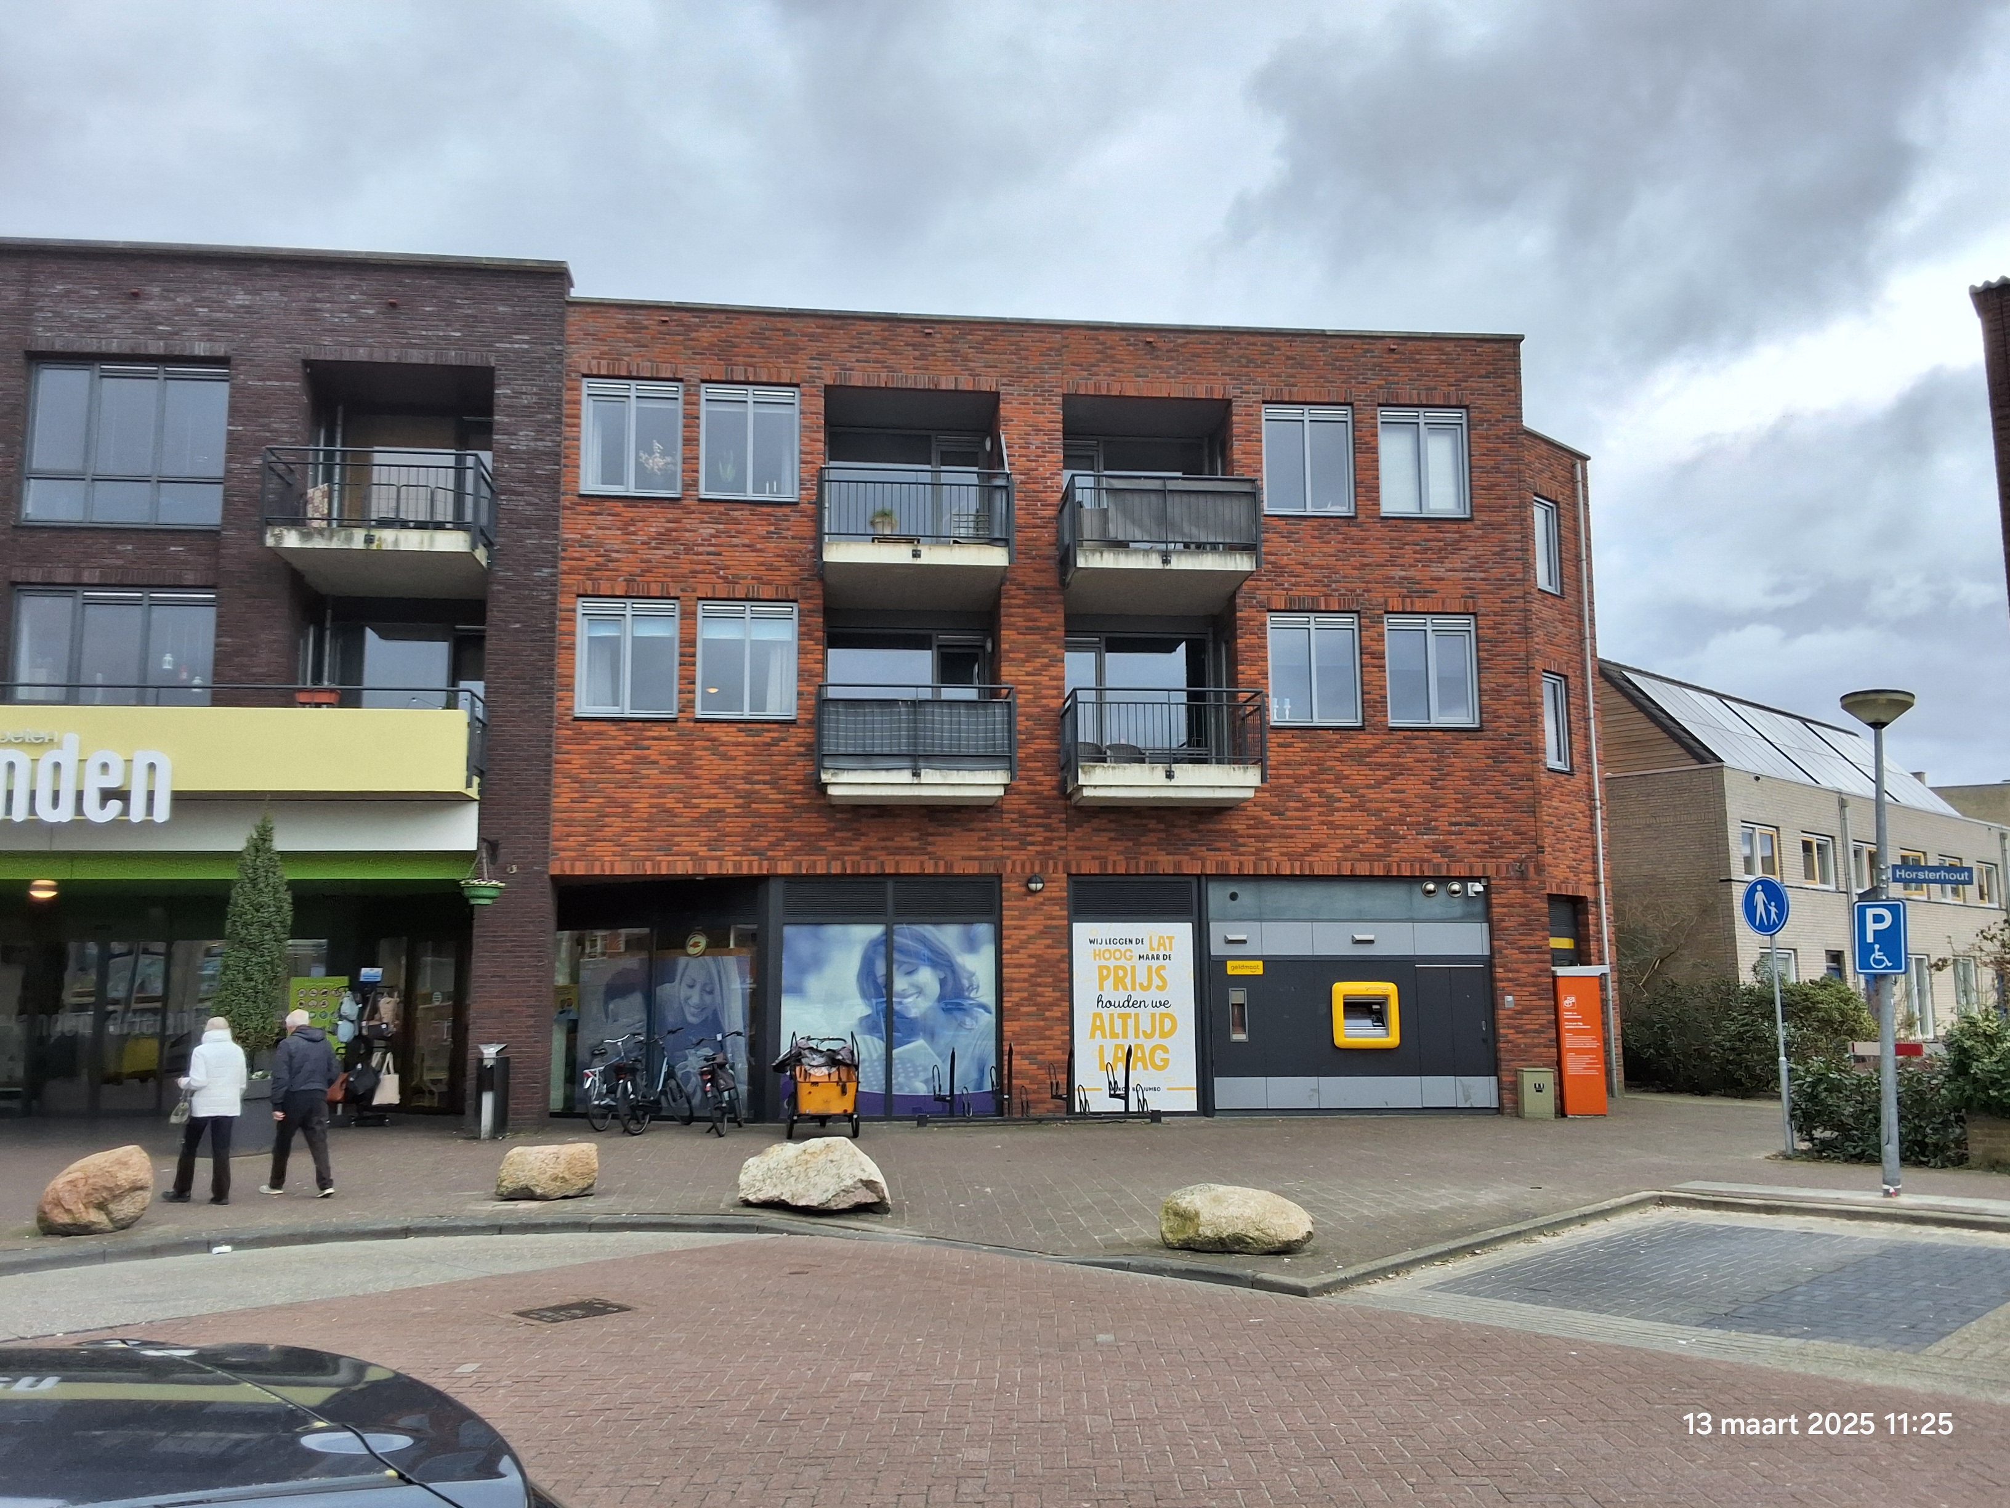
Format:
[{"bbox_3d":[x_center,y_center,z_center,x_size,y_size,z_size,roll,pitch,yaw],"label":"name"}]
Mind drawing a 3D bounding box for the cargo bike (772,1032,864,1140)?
[{"bbox_3d":[-2.243,3.999,19.867,0.960,1.220,2.100,1,-8,-6],"label":"cargo bike"}]

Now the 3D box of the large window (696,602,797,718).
[{"bbox_3d":[-3.418,-1.216,21.544,1.340,1.570,0.150,1,-8,-6],"label":"large window"}]

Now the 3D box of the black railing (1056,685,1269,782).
[{"bbox_3d":[2.084,-0.170,21.559,2.524,1.227,1.100,1,-6,-6],"label":"black railing"}]

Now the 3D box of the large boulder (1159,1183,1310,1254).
[{"bbox_3d":[1.627,3.200,11.345,1.050,0.450,0.660,1,-8,-6],"label":"large boulder"}]

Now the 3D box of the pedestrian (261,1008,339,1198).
[{"bbox_3d":[-6.673,3.287,15.404,0.580,1.735,0.530,-4,-7,32],"label":"pedestrian"}]

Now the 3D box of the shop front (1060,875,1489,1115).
[{"bbox_3d":[3.720,3.223,21.766,5.880,3.200,0.300,1,-8,-6],"label":"shop front"}]

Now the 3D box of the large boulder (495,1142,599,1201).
[{"bbox_3d":[-4.181,3.815,14.850,0.890,0.450,0.650,1,-8,-6],"label":"large boulder"}]

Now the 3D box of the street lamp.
[{"bbox_3d":[7.465,1.560,13.789,0.620,4.290,0.620,3,-8,-6],"label":"street lamp"}]

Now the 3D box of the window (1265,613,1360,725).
[{"bbox_3d":[4.246,-1.147,22.352,1.307,1.596,0.150,1,-8,-6],"label":"window"}]

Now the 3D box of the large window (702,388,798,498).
[{"bbox_3d":[-3.428,-4.172,21.875,1.312,1.645,0.150,1,-8,-6],"label":"large window"}]

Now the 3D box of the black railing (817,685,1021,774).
[{"bbox_3d":[-1.171,-0.204,21.071,2.540,1.200,1.070,1,-8,-6],"label":"black railing"}]

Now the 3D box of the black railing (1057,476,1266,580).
[{"bbox_3d":[2.083,-2.957,21.817,2.540,1.240,1.070,1,-8,-6],"label":"black railing"}]

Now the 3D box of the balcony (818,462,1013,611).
[{"bbox_3d":[-1.286,-2.902,22.424,2.513,1.243,2.989,1,-6,-6],"label":"balcony"}]

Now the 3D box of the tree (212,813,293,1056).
[{"bbox_3d":[-8.584,2.064,18.597,0.790,2.714,0.790,1,-6,-6],"label":"tree"}]

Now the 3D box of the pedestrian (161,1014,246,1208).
[{"bbox_3d":[-7.174,3.176,14.550,0.520,1.620,0.520,-5,-9,32],"label":"pedestrian"}]

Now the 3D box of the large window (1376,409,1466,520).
[{"bbox_3d":[5.934,-4.116,23.105,1.271,1.560,0.120,1,-6,-6],"label":"large window"}]

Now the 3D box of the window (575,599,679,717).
[{"bbox_3d":[-4.993,-1.247,21.559,1.362,1.590,0.120,1,-6,-6],"label":"window"}]

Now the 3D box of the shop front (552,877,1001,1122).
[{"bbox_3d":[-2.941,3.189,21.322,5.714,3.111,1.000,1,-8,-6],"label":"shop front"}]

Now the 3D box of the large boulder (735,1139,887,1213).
[{"bbox_3d":[-1.672,3.675,14.250,1.280,0.540,0.880,1,-8,-6],"label":"large boulder"}]

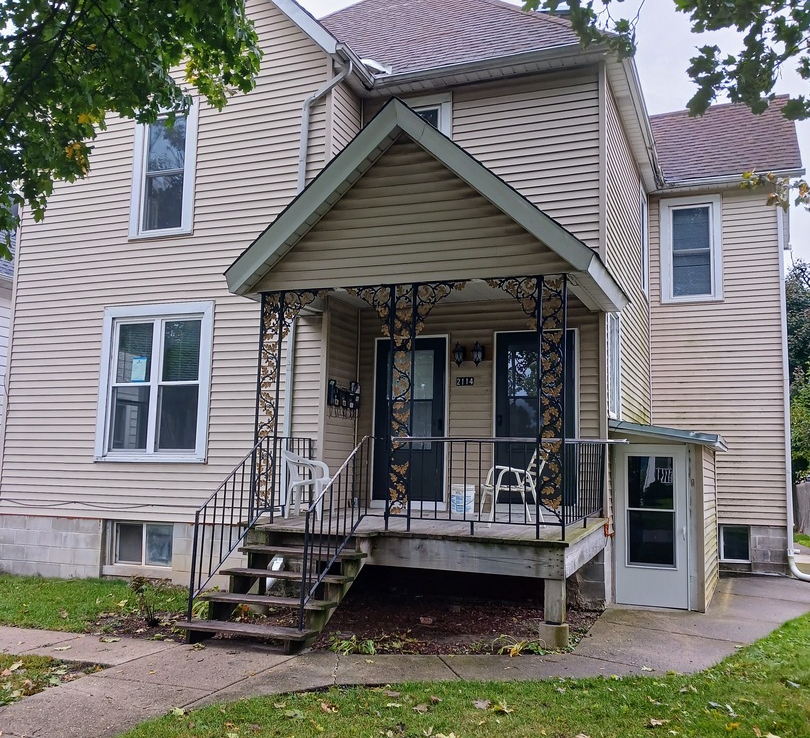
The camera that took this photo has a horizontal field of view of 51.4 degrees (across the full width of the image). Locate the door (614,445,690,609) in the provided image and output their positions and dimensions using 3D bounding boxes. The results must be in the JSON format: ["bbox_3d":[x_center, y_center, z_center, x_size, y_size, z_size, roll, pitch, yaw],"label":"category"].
[{"bbox_3d":[2.910,1.842,9.961,0.850,1.890,0.080,-2,-8,22],"label":"door"}]

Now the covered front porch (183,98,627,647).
[{"bbox_3d":[0.058,-0.072,8.437,3.840,5.150,3.680,-2,-8,22],"label":"covered front porch"}]

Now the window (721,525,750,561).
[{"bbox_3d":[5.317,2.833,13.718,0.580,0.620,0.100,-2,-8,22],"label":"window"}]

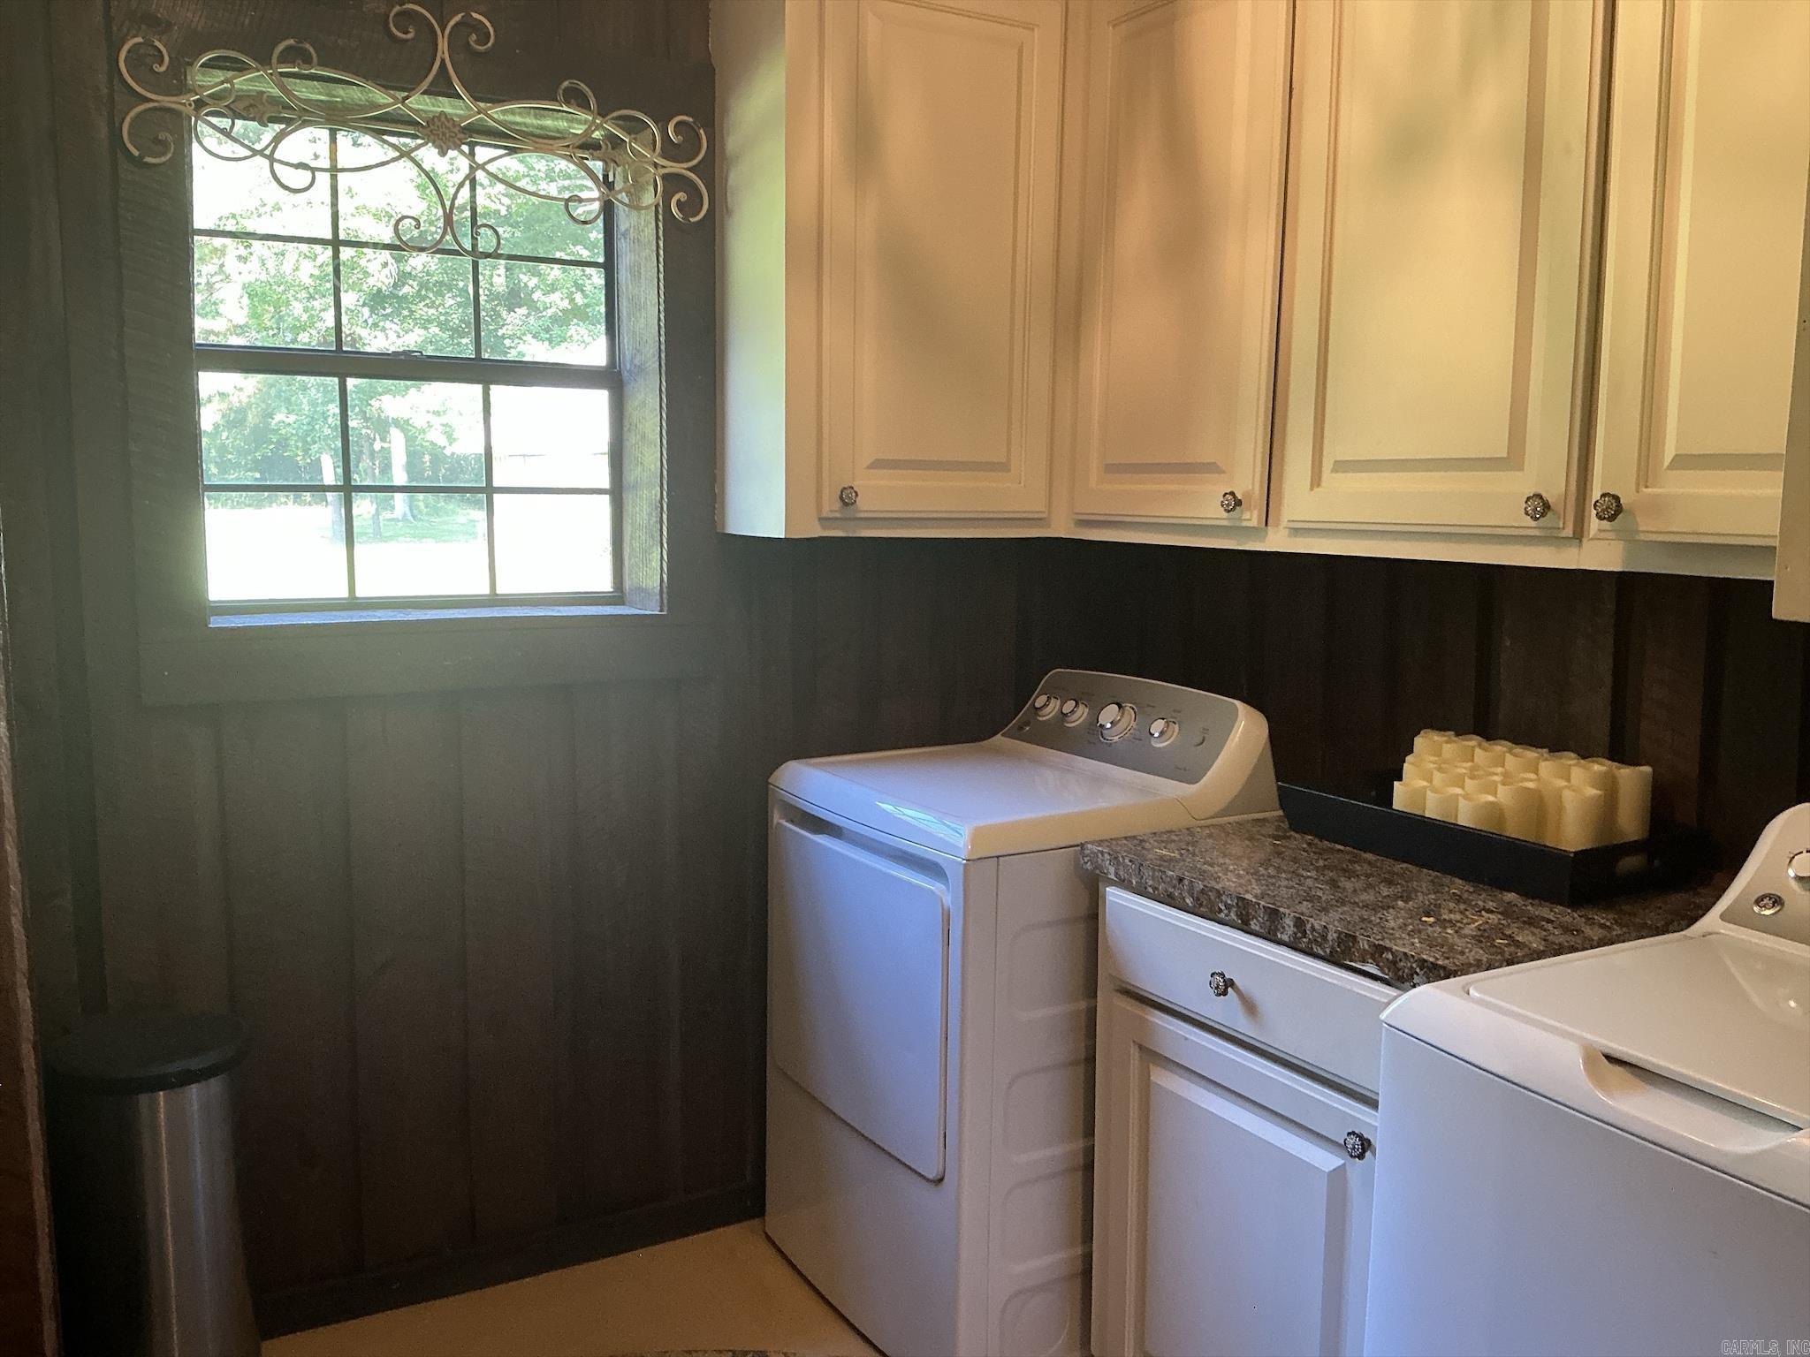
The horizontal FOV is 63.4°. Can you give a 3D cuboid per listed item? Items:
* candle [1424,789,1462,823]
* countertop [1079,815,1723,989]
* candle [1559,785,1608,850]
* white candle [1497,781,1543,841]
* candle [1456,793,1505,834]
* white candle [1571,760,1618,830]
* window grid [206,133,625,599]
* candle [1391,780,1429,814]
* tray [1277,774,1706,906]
[{"bbox_3d":[0.774,0.210,2.108,0.057,0.097,0.057,-3,7,-29],"label":"candle"},{"bbox_3d":[0.721,0.292,2.056,0.640,0.040,0.740,-3,7,-29],"label":"countertop"},{"bbox_3d":[0.901,0.213,1.953,0.057,0.127,0.057,-3,7,-29],"label":"candle"},{"bbox_3d":[0.853,0.208,2.038,0.057,0.117,0.057,-3,7,-29],"label":"white candle"},{"bbox_3d":[0.803,0.215,2.056,0.057,0.098,0.057,-3,7,-29],"label":"candle"},{"bbox_3d":[0.950,0.194,2.029,0.057,0.150,0.057,-3,7,-29],"label":"white candle"},{"bbox_3d":[-0.880,-0.543,2.658,0.745,0.830,0.060,-3,7,-29],"label":"window grid"},{"bbox_3d":[0.744,0.203,2.160,0.057,0.099,0.057,-3,7,-29],"label":"candle"},{"bbox_3d":[0.847,0.223,2.176,0.285,0.074,0.540,-3,7,-27],"label":"tray"}]

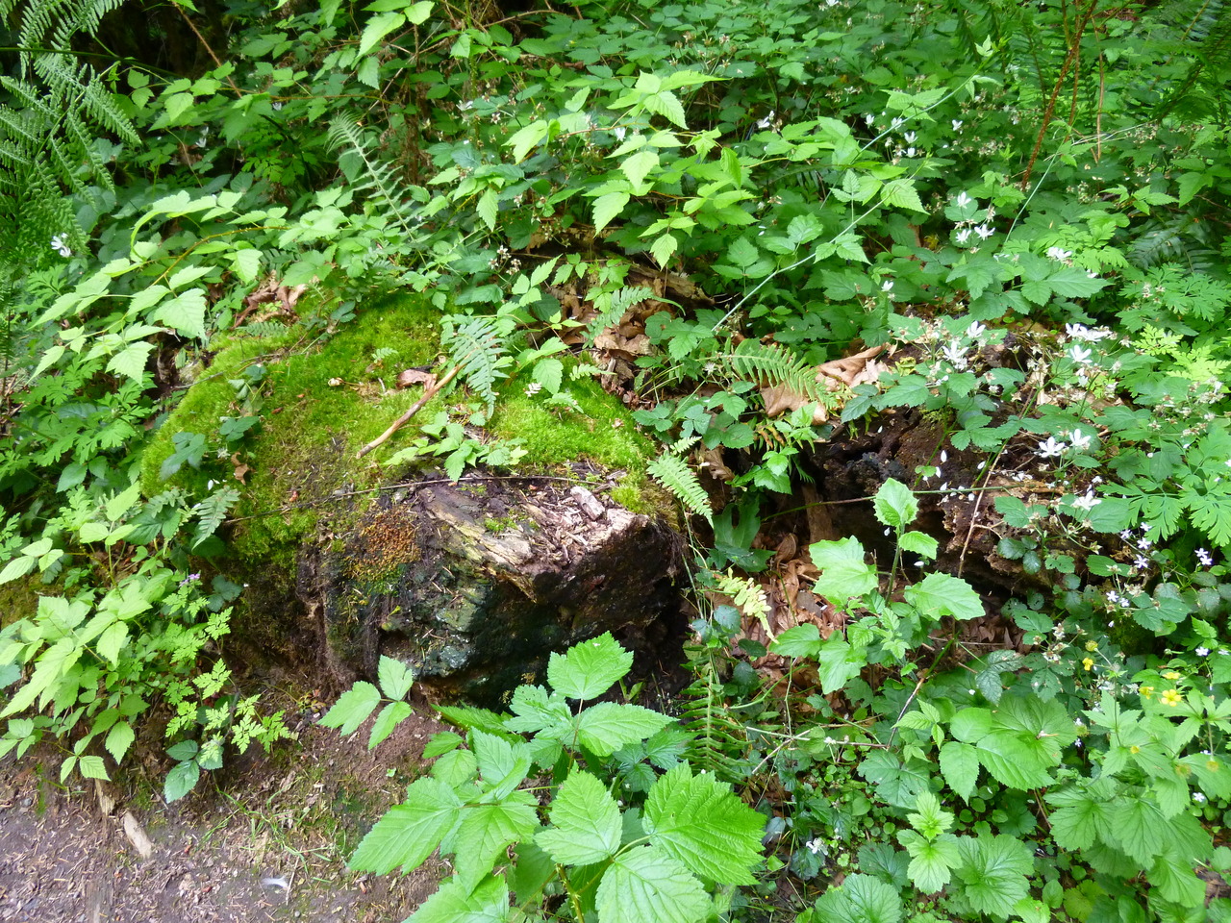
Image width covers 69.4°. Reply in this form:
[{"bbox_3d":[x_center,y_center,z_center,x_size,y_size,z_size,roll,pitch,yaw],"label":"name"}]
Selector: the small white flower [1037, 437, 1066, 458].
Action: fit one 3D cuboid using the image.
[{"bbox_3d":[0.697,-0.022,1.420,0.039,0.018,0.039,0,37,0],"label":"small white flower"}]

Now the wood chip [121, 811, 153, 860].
[{"bbox_3d":[-0.807,0.628,1.497,0.030,0.016,0.108,-25,41,-33],"label":"wood chip"}]

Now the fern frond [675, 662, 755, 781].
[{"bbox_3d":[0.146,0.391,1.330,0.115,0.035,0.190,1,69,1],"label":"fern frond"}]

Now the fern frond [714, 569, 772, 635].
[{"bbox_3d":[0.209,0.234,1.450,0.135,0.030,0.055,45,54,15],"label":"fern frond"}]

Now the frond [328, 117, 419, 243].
[{"bbox_3d":[-0.544,-0.633,2.000,0.125,0.330,0.055,-39,18,-16],"label":"frond"}]

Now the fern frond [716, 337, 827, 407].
[{"bbox_3d":[0.292,-0.164,1.640,0.215,0.045,0.100,20,38,12],"label":"fern frond"}]

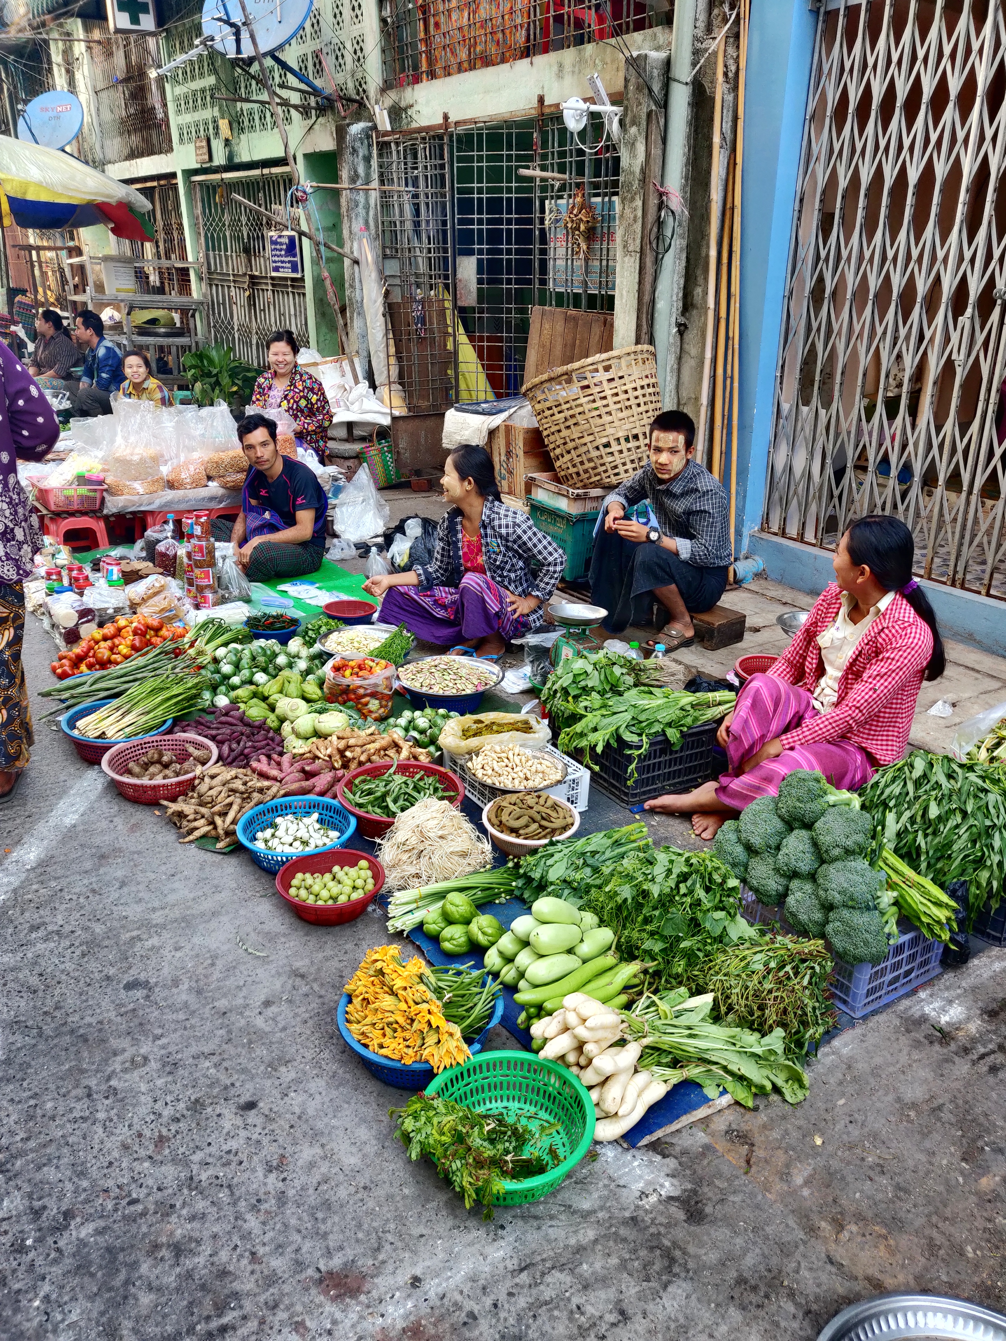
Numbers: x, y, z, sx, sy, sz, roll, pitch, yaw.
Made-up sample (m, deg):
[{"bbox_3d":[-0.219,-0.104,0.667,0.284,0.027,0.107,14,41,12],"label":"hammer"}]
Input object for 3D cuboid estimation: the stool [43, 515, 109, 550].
[{"bbox_3d":[-2.434,-0.795,5.481,0.330,0.200,0.280,-13,26,-27],"label":"stool"}]

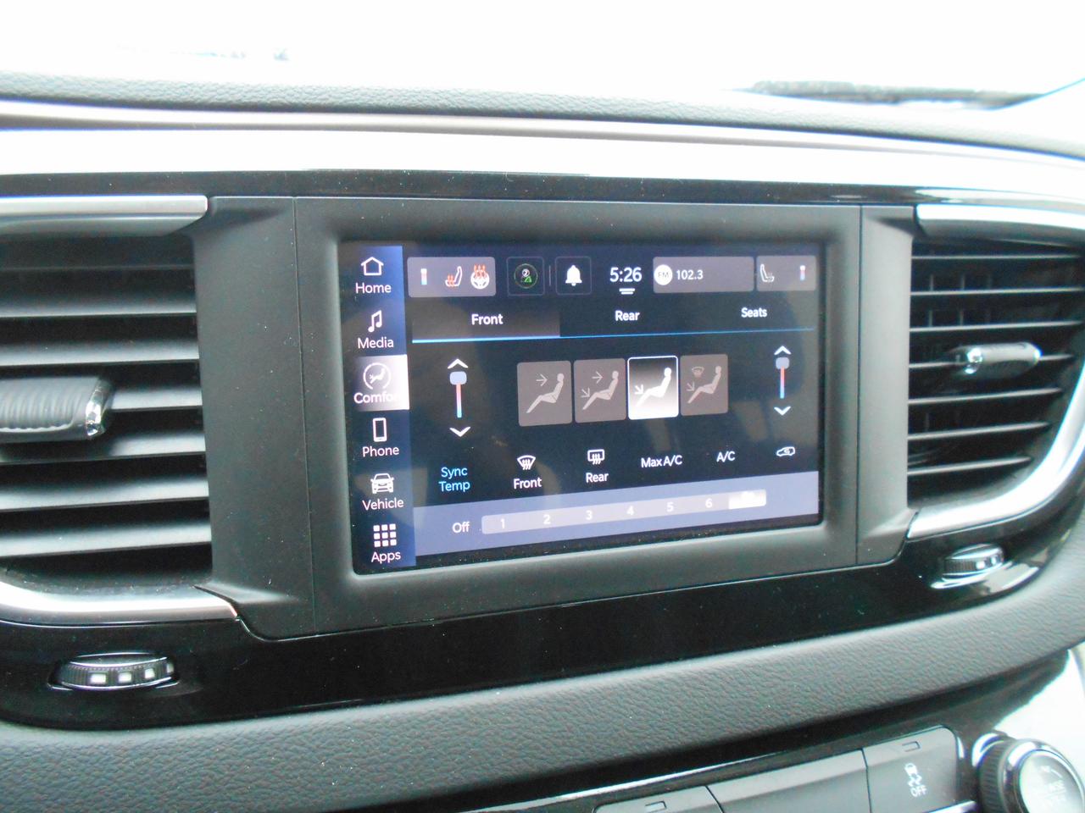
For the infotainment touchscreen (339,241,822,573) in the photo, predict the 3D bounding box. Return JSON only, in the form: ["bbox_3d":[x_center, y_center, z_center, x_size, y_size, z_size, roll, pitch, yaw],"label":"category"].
[{"bbox_3d":[0.018,-0.003,0.256,0.157,0.094,0.011,-3,5,-17],"label":"infotainment touchscreen"}]

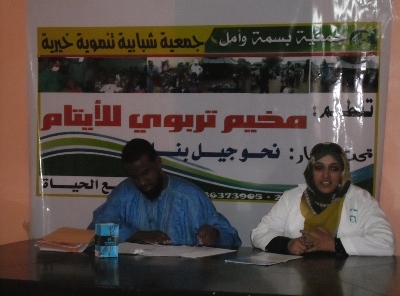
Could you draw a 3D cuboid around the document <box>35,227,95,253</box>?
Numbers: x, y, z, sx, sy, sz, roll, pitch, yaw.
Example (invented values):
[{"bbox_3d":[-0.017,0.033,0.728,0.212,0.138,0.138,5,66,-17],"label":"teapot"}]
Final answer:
[{"bbox_3d":[-0.615,0.438,4.692,0.225,0.052,0.295,1,4,16],"label":"document"}]

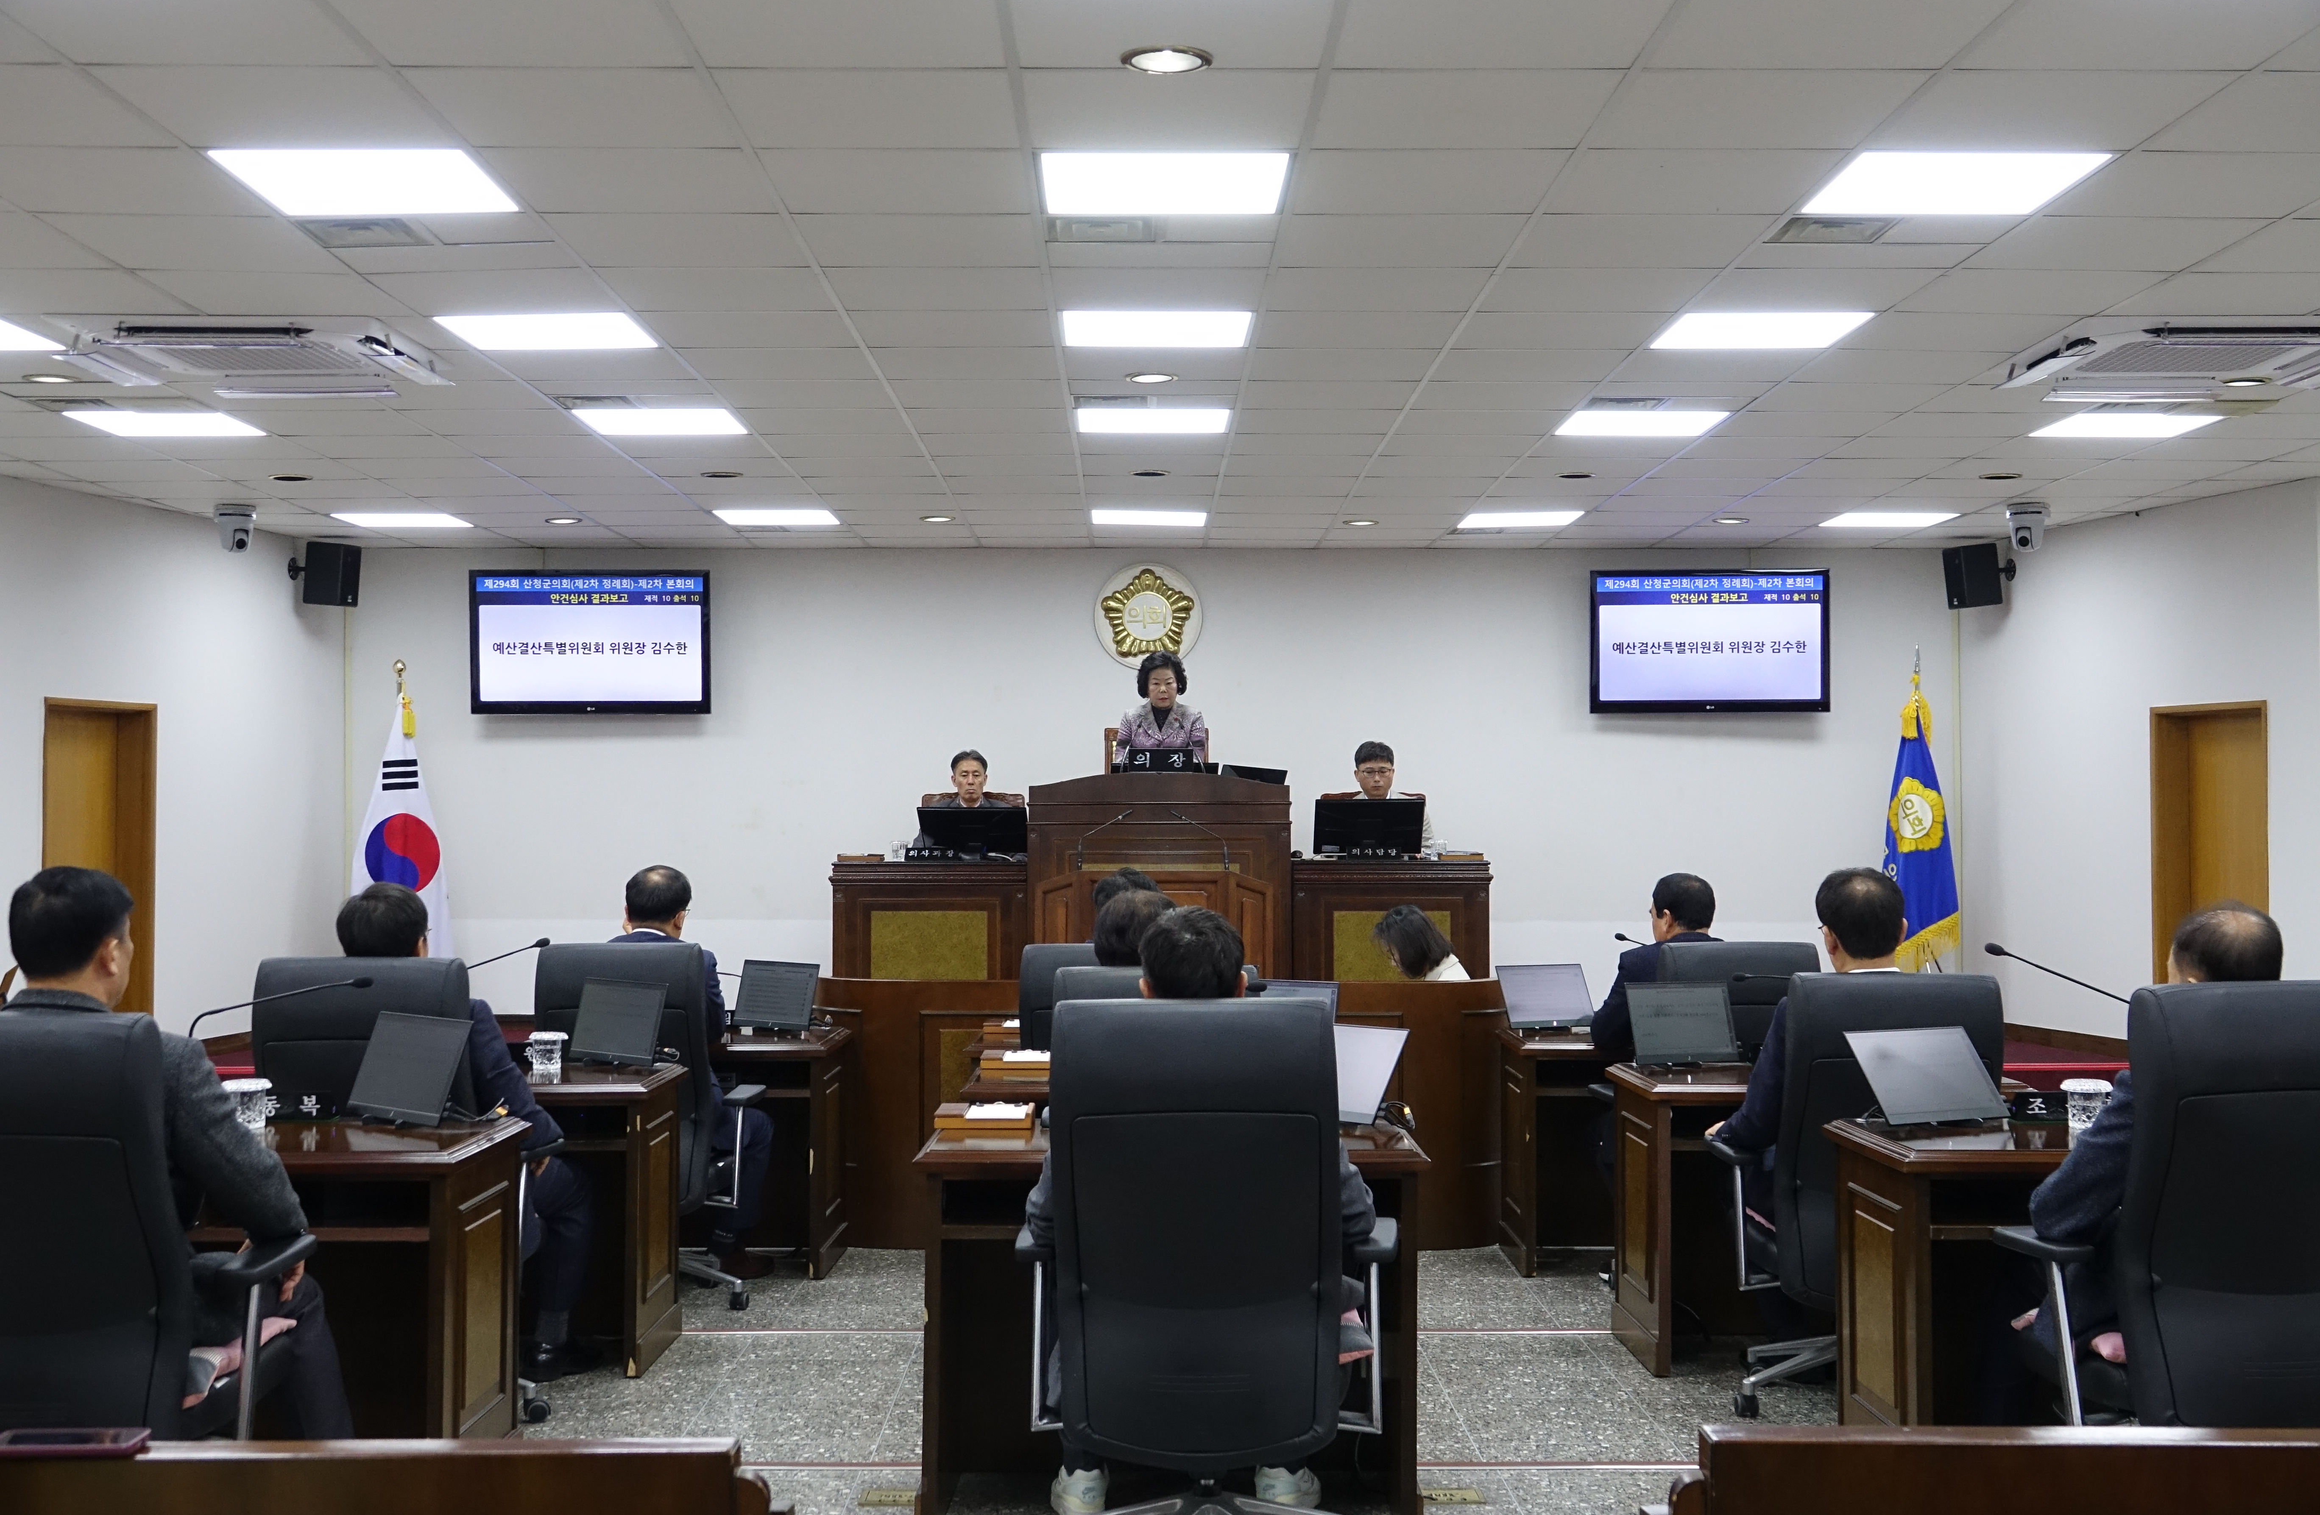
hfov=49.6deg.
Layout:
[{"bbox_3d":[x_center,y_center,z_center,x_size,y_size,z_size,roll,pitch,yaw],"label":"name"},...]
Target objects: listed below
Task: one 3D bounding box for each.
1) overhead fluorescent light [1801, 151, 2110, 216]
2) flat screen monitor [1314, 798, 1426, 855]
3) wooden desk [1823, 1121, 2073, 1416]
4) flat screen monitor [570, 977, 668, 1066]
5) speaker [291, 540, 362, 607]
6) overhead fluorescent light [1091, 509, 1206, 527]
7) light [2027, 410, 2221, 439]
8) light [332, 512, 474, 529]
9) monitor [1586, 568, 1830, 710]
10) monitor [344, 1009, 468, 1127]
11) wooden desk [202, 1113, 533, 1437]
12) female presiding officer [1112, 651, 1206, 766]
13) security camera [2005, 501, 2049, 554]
[{"bbox_3d":[1.828,-1.335,5.774,0.580,0.060,0.580,0,-1,-1],"label":"overhead fluorescent light"},{"bbox_3d":[0.974,0.320,11.650,0.512,0.310,0.070,0,28,0],"label":"flat screen monitor"},{"bbox_3d":[2.046,1.208,5.440,1.034,0.744,0.621,0,-2,-1],"label":"wooden desk"},{"bbox_3d":[-1.555,0.766,7.243,0.360,0.240,0.100,-1,-1,35],"label":"flat screen monitor"},{"bbox_3d":[-4.309,-0.954,13.087,0.220,0.320,0.215,5,0,10],"label":"speaker"},{"bbox_3d":[-0.058,-1.206,12.406,0.580,0.060,0.580,0,-1,-1],"label":"overhead fluorescent light"},{"bbox_3d":[3.616,-1.265,9.389,0.580,0.060,0.580,0,-1,-1],"label":"light"},{"bbox_3d":[-3.685,-1.179,12.265,0.575,0.060,0.575,0,-1,-1],"label":"light"},{"bbox_3d":[2.973,-0.622,13.595,1.290,0.775,0.090,0,-1,-1],"label":"monitor"},{"bbox_3d":[-1.598,0.670,5.397,0.360,0.226,0.130,-1,-2,43],"label":"monitor"},{"bbox_3d":[-1.866,1.154,5.149,1.005,0.752,0.610,0,-1,-1],"label":"wooden desk"},{"bbox_3d":[-0.003,0.119,12.001,0.480,1.280,0.620,0,-1,-1],"label":"female presiding officer"},{"bbox_3d":[4.144,-1.081,11.989,0.200,0.220,0.200,-1,-2,25],"label":"security camera"}]

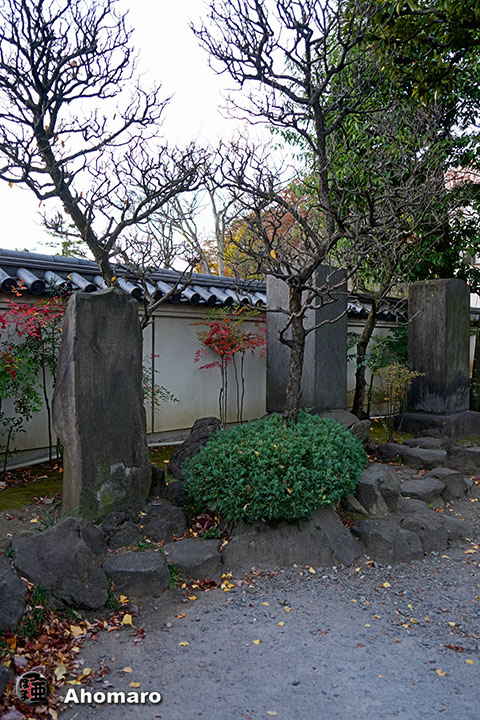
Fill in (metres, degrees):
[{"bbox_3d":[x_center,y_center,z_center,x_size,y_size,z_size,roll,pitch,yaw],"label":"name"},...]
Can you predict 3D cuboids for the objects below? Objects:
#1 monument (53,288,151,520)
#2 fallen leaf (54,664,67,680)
[{"bbox_3d":[-1.012,0.292,4.586,0.320,1.608,0.640,1,1,41],"label":"monument"},{"bbox_3d":[-0.811,1.411,2.800,0.055,0.028,0.085,0,1,-9],"label":"fallen leaf"}]

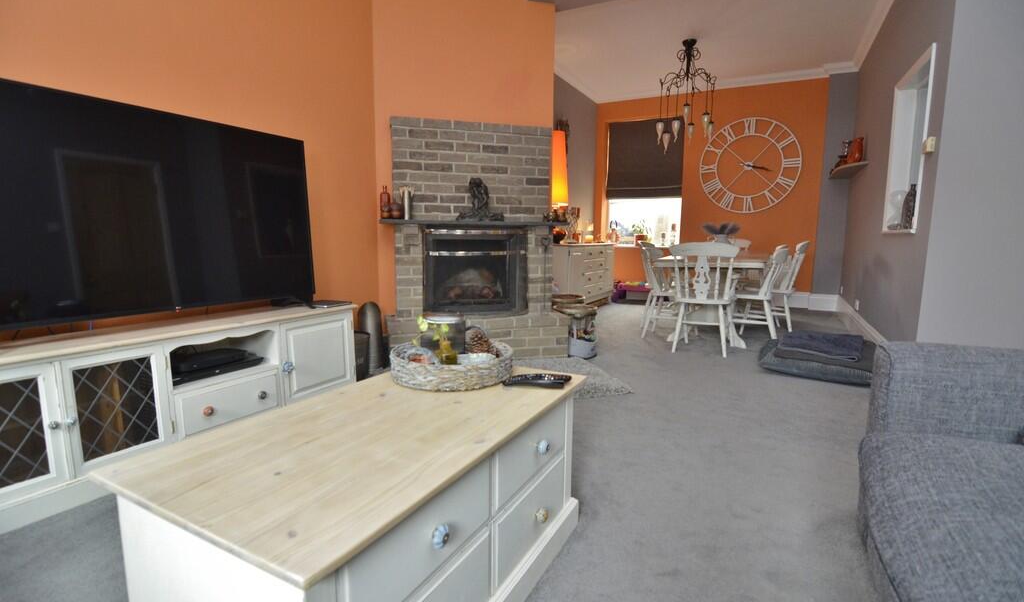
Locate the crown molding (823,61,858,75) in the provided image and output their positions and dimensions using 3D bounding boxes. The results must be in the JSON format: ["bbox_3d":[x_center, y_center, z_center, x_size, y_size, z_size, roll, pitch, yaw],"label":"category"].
[{"bbox_3d":[4.066,-2.867,5.611,0.400,0.110,0.120,4,9,30],"label":"crown molding"}]

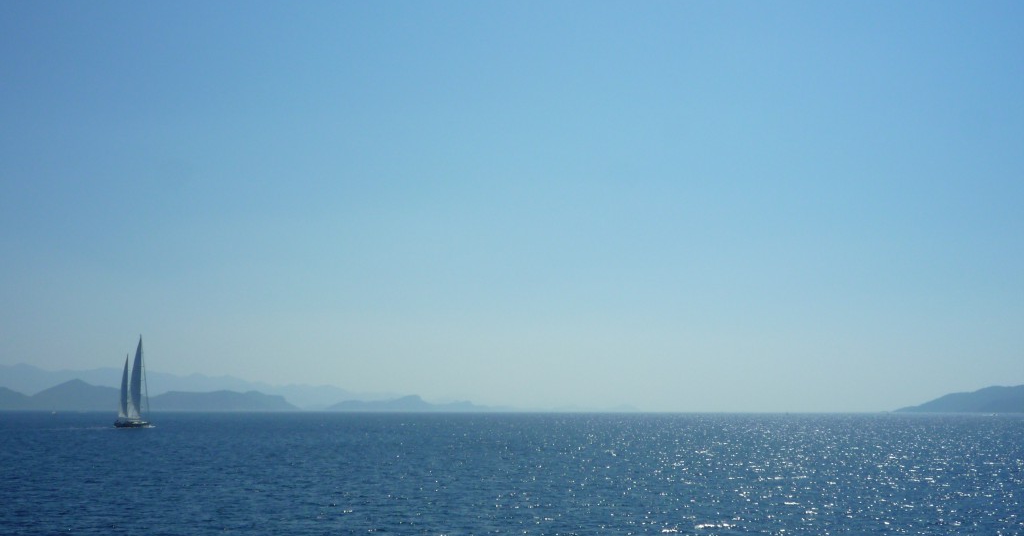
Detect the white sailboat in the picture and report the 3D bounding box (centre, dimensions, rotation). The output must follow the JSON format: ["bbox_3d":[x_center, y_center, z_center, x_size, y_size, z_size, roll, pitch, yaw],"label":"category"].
[{"bbox_3d":[-137.010,41.337,422.646,6.400,34.000,29.000,-1,-7,8],"label":"white sailboat"}]

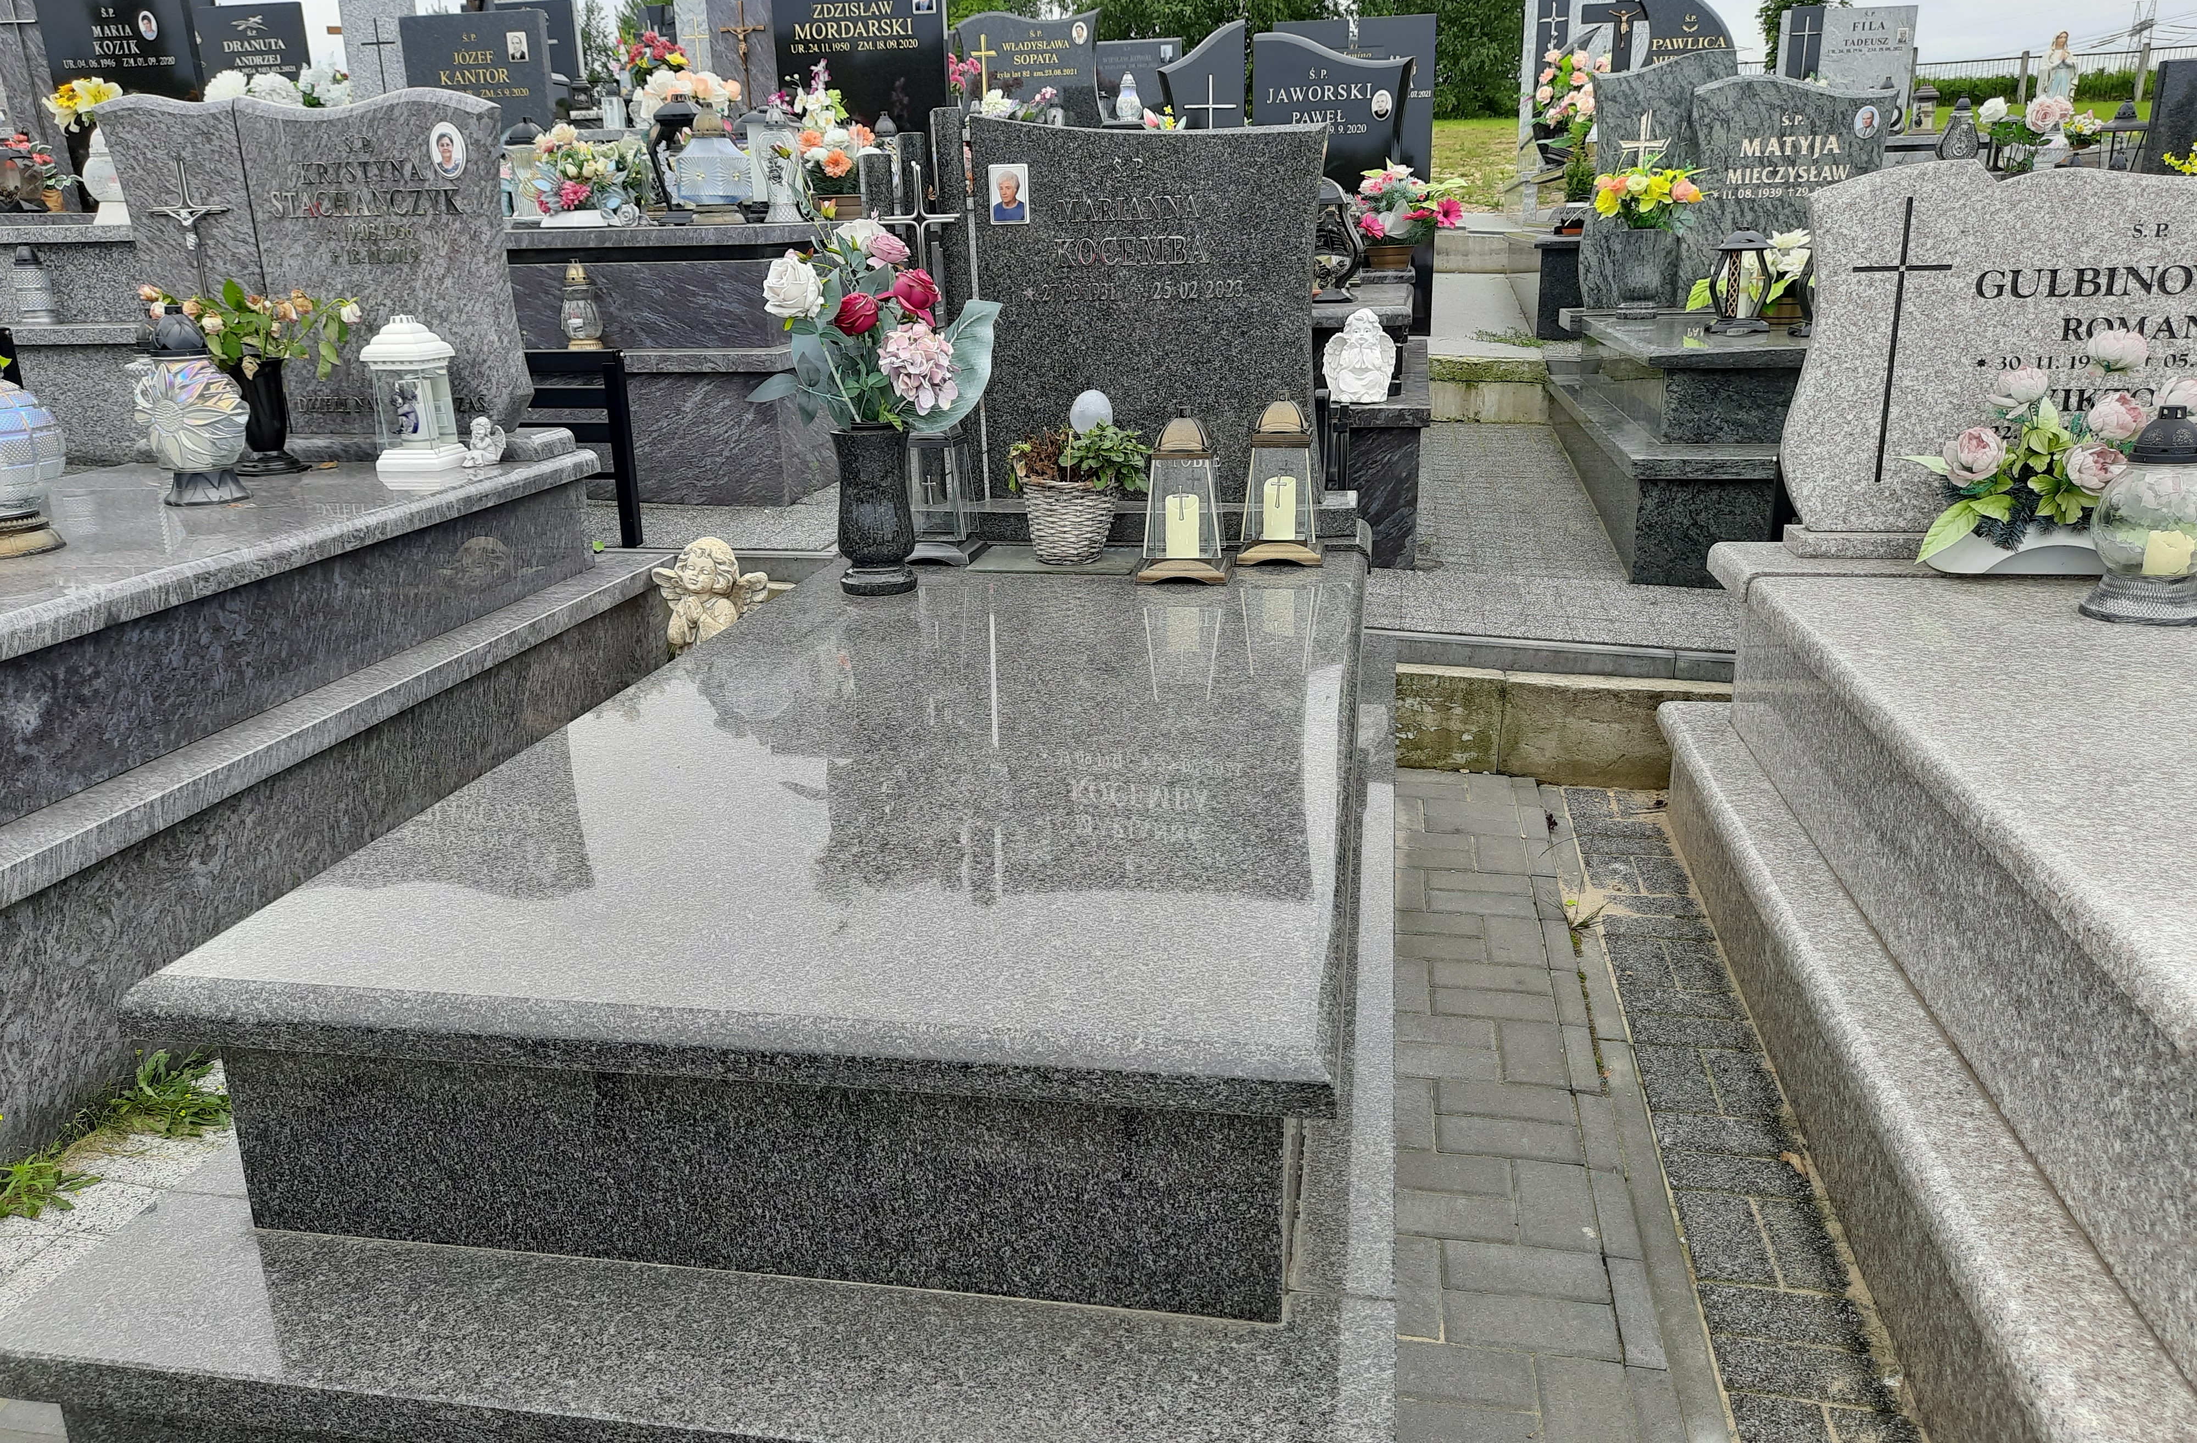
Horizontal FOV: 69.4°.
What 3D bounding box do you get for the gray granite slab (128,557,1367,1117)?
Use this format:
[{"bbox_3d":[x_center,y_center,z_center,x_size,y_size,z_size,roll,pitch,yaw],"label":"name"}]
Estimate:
[{"bbox_3d":[-0.166,-0.029,2.315,1.080,0.055,2.090,1,17,10],"label":"gray granite slab"}]

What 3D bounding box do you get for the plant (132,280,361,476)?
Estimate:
[{"bbox_3d":[-1.895,-0.770,3.542,0.360,0.420,0.290,2,18,10],"label":"plant"}]

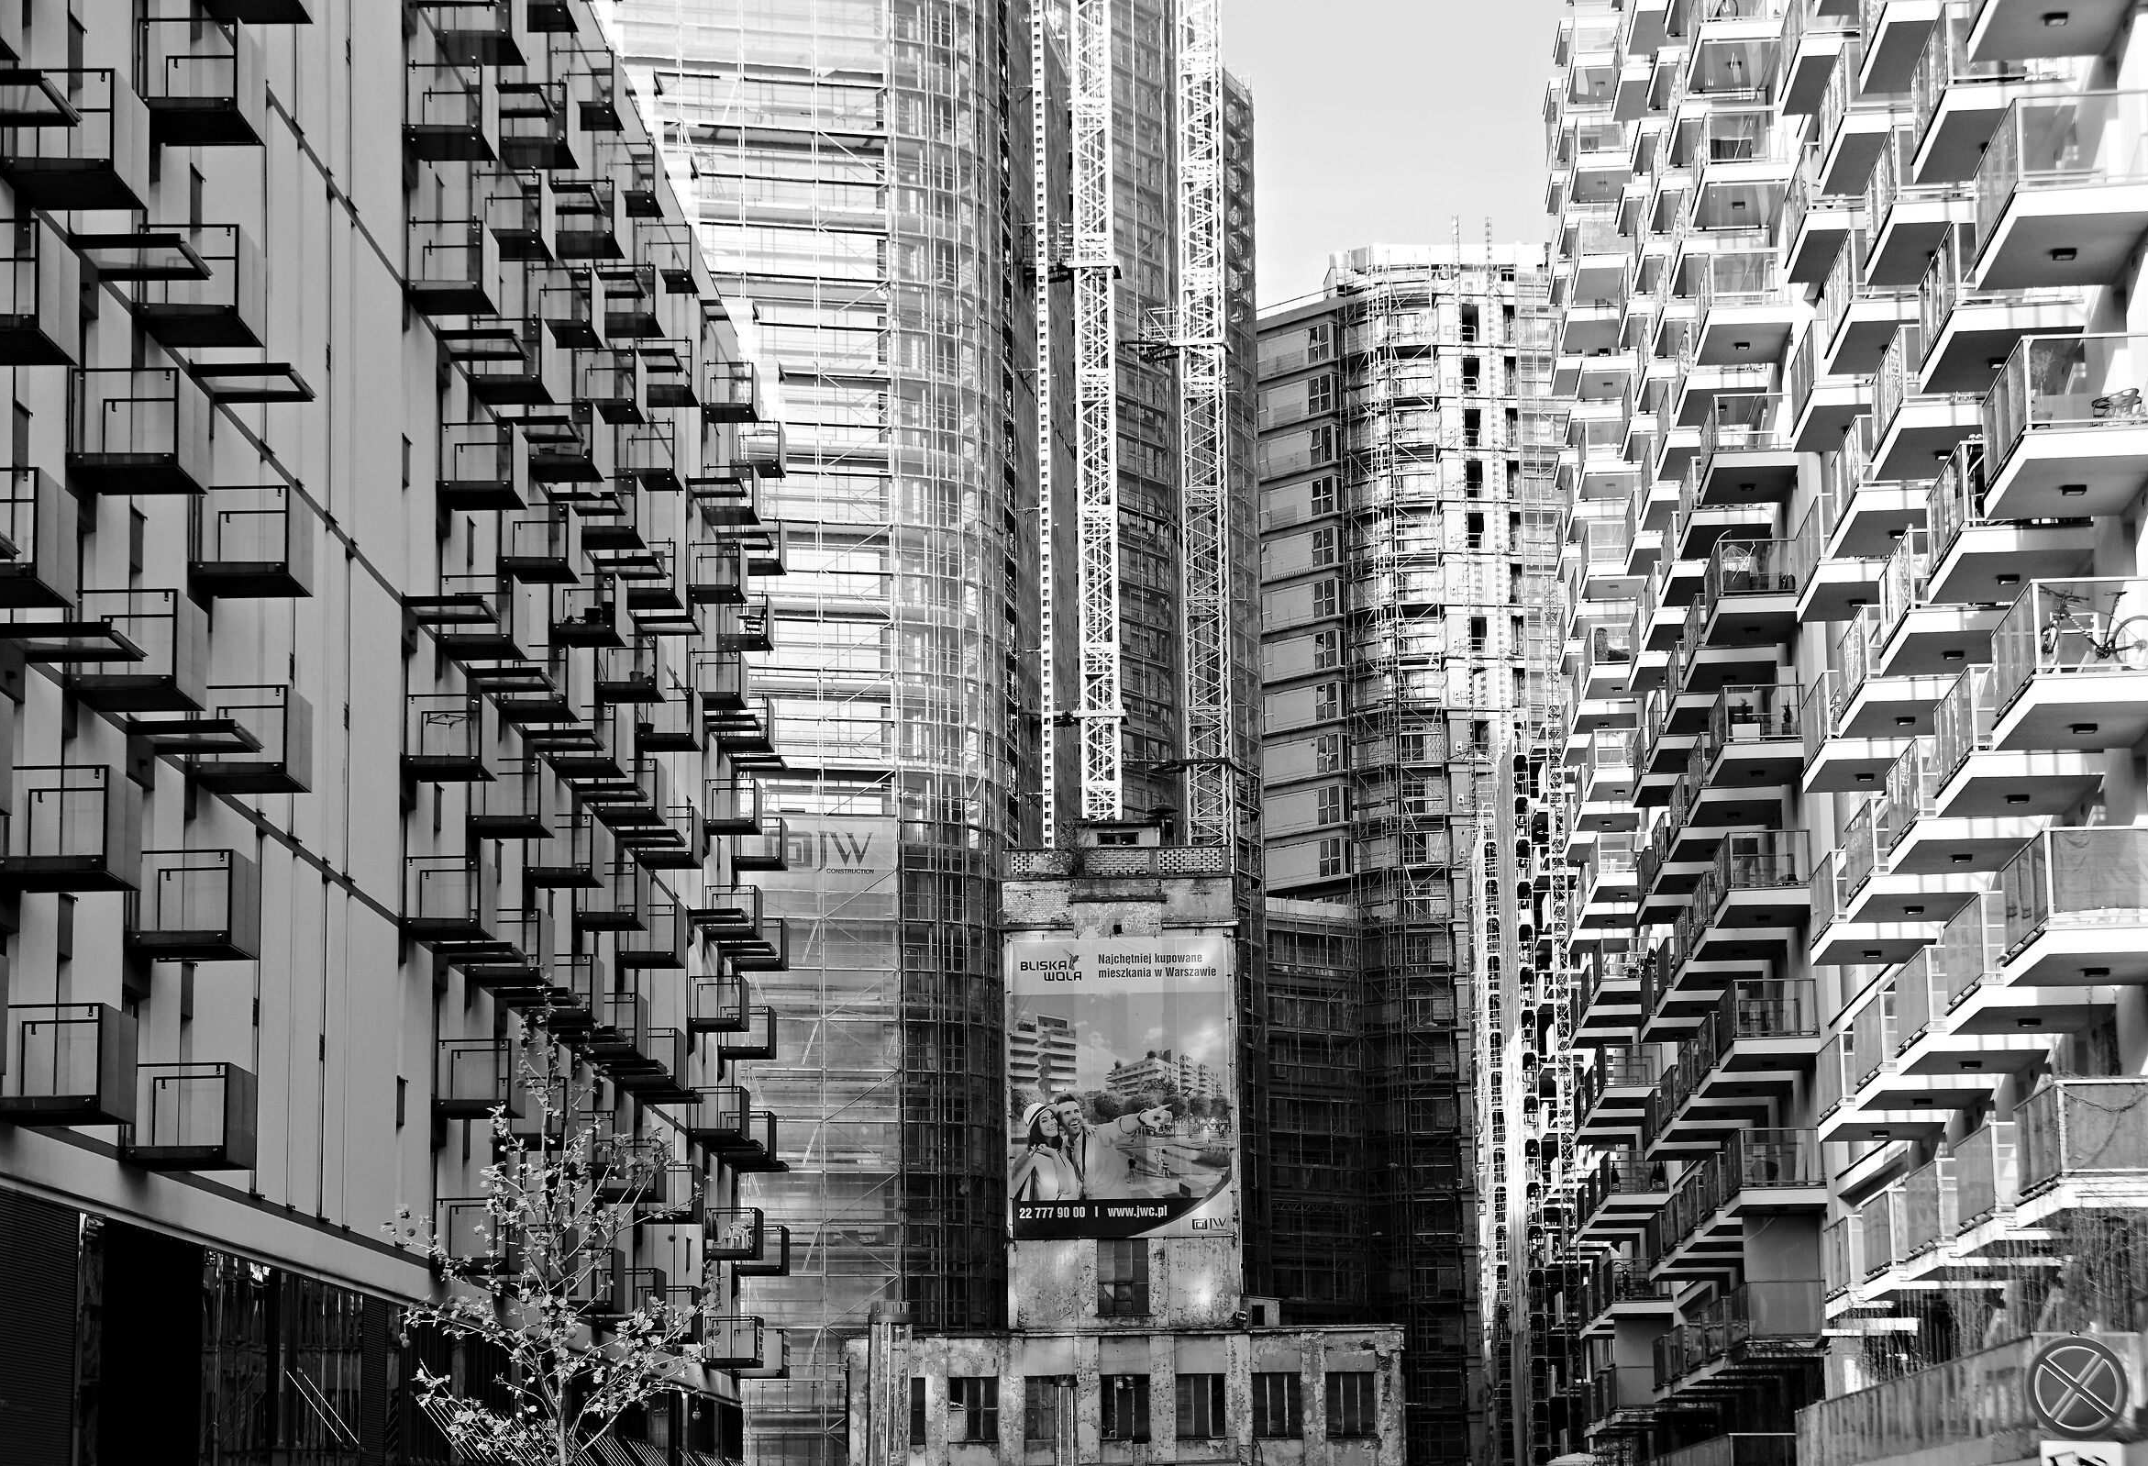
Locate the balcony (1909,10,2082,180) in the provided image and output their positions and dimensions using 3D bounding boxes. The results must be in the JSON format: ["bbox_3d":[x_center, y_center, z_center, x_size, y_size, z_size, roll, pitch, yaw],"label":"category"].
[{"bbox_3d":[11.851,-8.238,64.691,1.590,1.411,3.371,-1,-9,2],"label":"balcony"}]

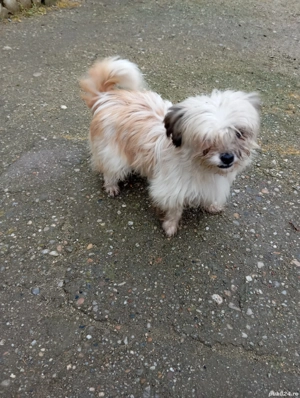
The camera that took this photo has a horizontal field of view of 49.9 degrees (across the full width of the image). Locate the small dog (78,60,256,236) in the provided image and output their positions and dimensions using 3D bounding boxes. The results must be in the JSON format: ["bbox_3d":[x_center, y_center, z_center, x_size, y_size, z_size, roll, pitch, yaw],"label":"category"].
[{"bbox_3d":[0.058,-0.154,0.977,0.234,0.440,0.494,-31,49,-31],"label":"small dog"}]

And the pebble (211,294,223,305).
[{"bbox_3d":[0.171,0.256,0.822,0.020,0.013,0.030,-30,48,-31],"label":"pebble"}]

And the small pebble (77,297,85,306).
[{"bbox_3d":[-0.174,0.260,0.820,0.013,0.010,0.020,21,45,24],"label":"small pebble"}]

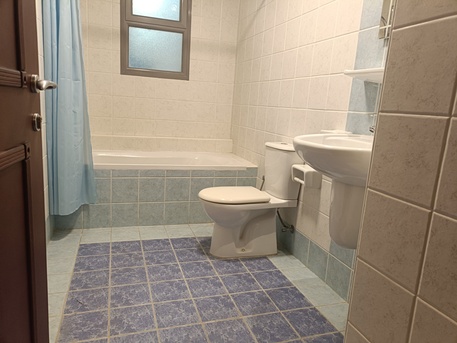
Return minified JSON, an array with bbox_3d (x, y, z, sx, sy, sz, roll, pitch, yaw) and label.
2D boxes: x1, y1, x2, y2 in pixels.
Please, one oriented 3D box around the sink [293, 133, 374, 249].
[{"bbox_3d":[0.484,0.117,1.464,0.476,0.543,0.583,0,12,-19],"label":"sink"}]

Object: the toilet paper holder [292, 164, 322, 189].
[{"bbox_3d":[0.479,0.034,2.032,0.117,0.113,0.177,0,12,-19],"label":"toilet paper holder"}]

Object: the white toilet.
[{"bbox_3d":[0.121,0.193,2.229,0.651,0.752,0.380,0,12,-19],"label":"white toilet"}]

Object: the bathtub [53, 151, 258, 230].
[{"bbox_3d":[-0.628,0.126,2.966,1.598,0.498,0.714,0,12,-19],"label":"bathtub"}]

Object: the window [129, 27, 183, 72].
[{"bbox_3d":[-0.676,-1.132,3.094,0.500,0.364,0.050,0,12,-19],"label":"window"}]

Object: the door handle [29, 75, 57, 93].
[{"bbox_3d":[-0.405,-0.189,0.723,0.052,0.044,0.118,0,12,-19],"label":"door handle"}]

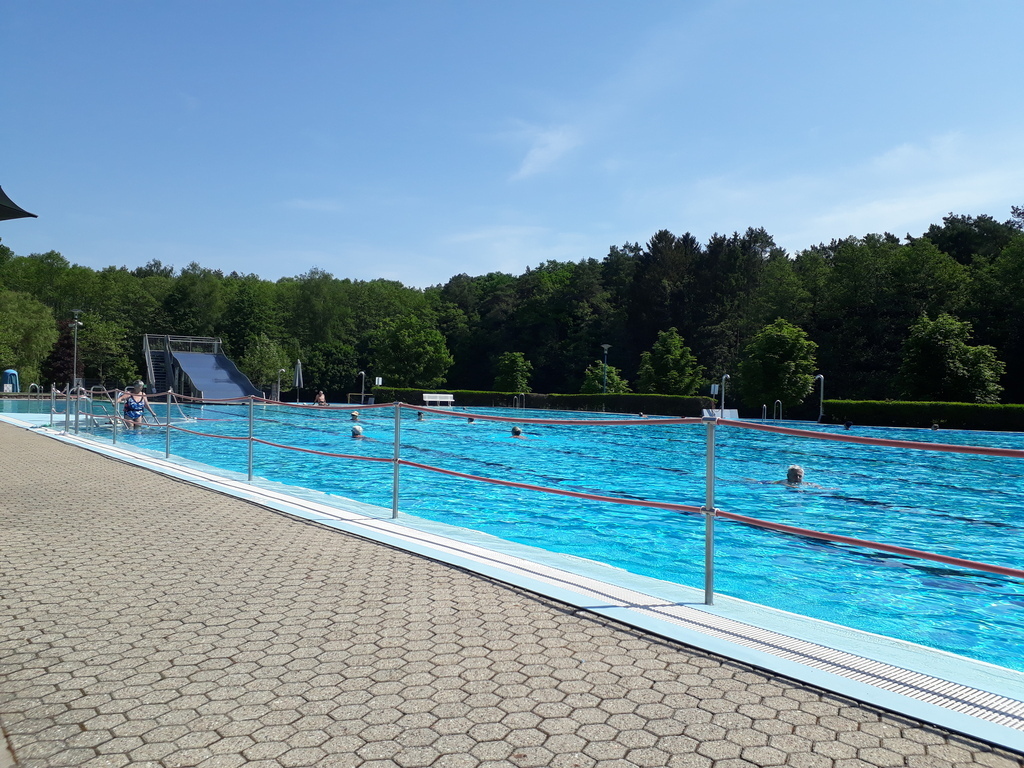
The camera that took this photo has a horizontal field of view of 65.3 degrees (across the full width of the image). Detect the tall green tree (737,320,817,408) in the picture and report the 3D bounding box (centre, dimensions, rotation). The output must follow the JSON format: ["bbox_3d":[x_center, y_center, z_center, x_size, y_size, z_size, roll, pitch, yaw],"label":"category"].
[{"bbox_3d":[15.514,-0.908,46.849,4.621,5.877,4.621,1,-1,18],"label":"tall green tree"}]

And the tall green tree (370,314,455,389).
[{"bbox_3d":[-8.863,-2.145,68.950,6.967,7.722,6.967,1,-1,-7],"label":"tall green tree"}]

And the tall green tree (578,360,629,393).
[{"bbox_3d":[6.684,0.124,58.082,3.632,3.669,3.632,1,-1,7],"label":"tall green tree"}]

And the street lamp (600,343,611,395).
[{"bbox_3d":[6.293,-0.392,54.202,0.650,4.582,0.650,1,-1,7],"label":"street lamp"}]

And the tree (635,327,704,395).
[{"bbox_3d":[10.442,-0.925,53.275,4.486,5.828,4.486,1,-1,11],"label":"tree"}]

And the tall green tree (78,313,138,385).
[{"bbox_3d":[-30.891,-2.444,60.961,4.399,6.036,4.399,2,-1,-27],"label":"tall green tree"}]

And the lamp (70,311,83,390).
[{"bbox_3d":[-27.872,-2.112,50.967,0.650,5.164,0.650,2,-1,-29],"label":"lamp"}]

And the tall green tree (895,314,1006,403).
[{"bbox_3d":[21.536,-0.718,39.226,5.002,5.596,5.002,1,-1,29],"label":"tall green tree"}]

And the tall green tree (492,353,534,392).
[{"bbox_3d":[-0.014,-0.362,66.548,3.201,4.530,3.201,1,-1,0],"label":"tall green tree"}]

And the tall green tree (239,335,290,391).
[{"bbox_3d":[-18.034,-1.245,57.968,3.625,4.992,3.625,2,-1,-17],"label":"tall green tree"}]

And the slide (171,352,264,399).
[{"bbox_3d":[-19.114,-0.456,51.668,3.600,3.300,7.200,2,-1,-38],"label":"slide"}]

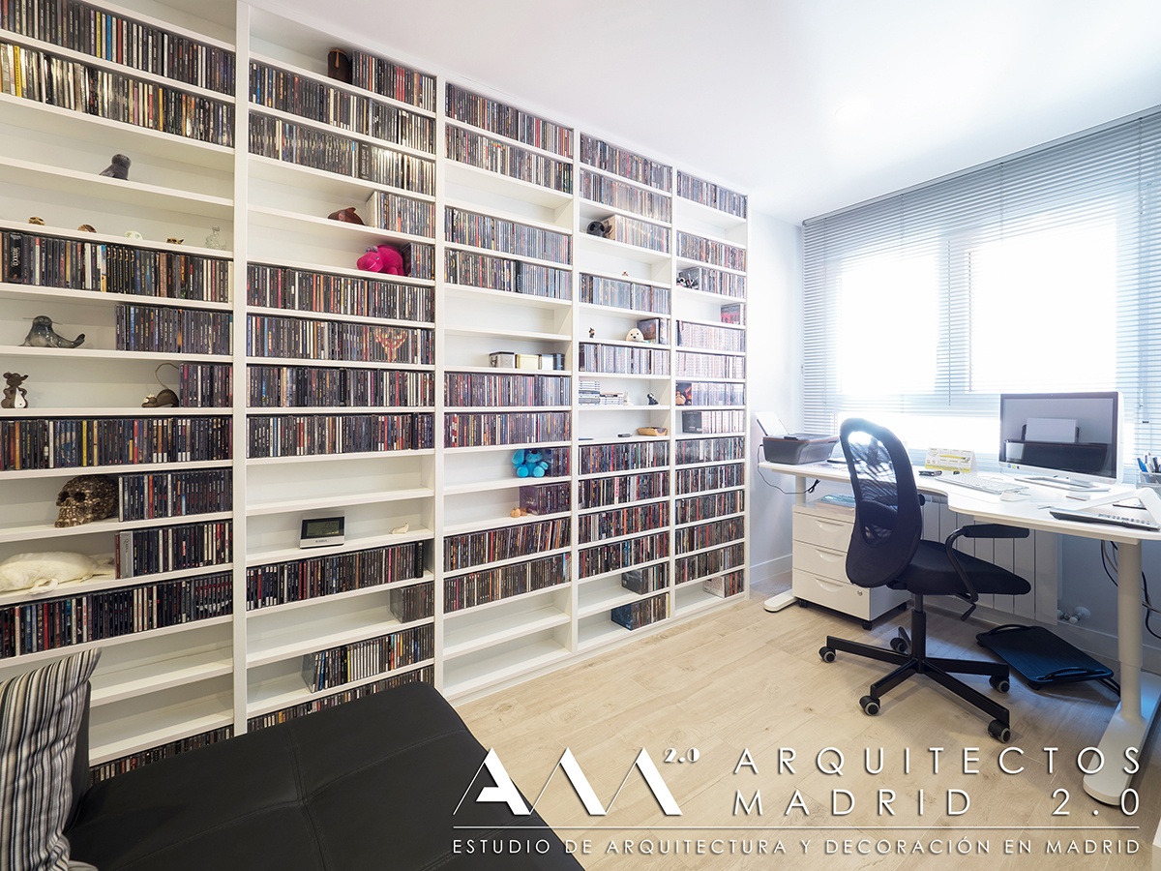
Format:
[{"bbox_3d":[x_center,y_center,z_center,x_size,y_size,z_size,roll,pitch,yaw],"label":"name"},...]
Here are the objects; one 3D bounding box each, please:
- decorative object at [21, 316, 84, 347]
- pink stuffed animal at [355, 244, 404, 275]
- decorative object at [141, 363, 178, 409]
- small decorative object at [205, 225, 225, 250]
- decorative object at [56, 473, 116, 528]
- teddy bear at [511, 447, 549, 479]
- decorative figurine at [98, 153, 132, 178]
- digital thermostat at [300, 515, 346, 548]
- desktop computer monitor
[{"bbox_3d":[-1.427,-0.277,1.270,0.080,0.088,0.102,0,2,-8],"label":"decorative object"},{"bbox_3d":[-0.741,-0.643,1.733,0.110,0.120,0.130,1,2,17],"label":"pink stuffed animal"},{"bbox_3d":[-1.235,-0.147,1.384,0.095,0.130,0.050,-2,3,-40],"label":"decorative object"},{"bbox_3d":[-1.123,-0.603,1.446,0.048,0.084,0.045,-2,3,-37],"label":"small decorative object"},{"bbox_3d":[-1.381,0.186,1.318,0.097,0.132,0.137,0,2,3],"label":"decorative object"},{"bbox_3d":[-0.227,0.124,2.113,0.150,0.130,0.105,0,2,-12],"label":"teddy bear"},{"bbox_3d":[-1.315,-0.756,1.325,0.066,0.082,0.050,0,2,-3],"label":"decorative figurine"},{"bbox_3d":[-0.890,0.330,1.625,0.132,0.095,0.045,-1,3,-26],"label":"digital thermostat"},{"bbox_3d":[2.235,0.020,2.210,0.170,0.425,0.555,0,2,2],"label":"desktop computer monitor"}]

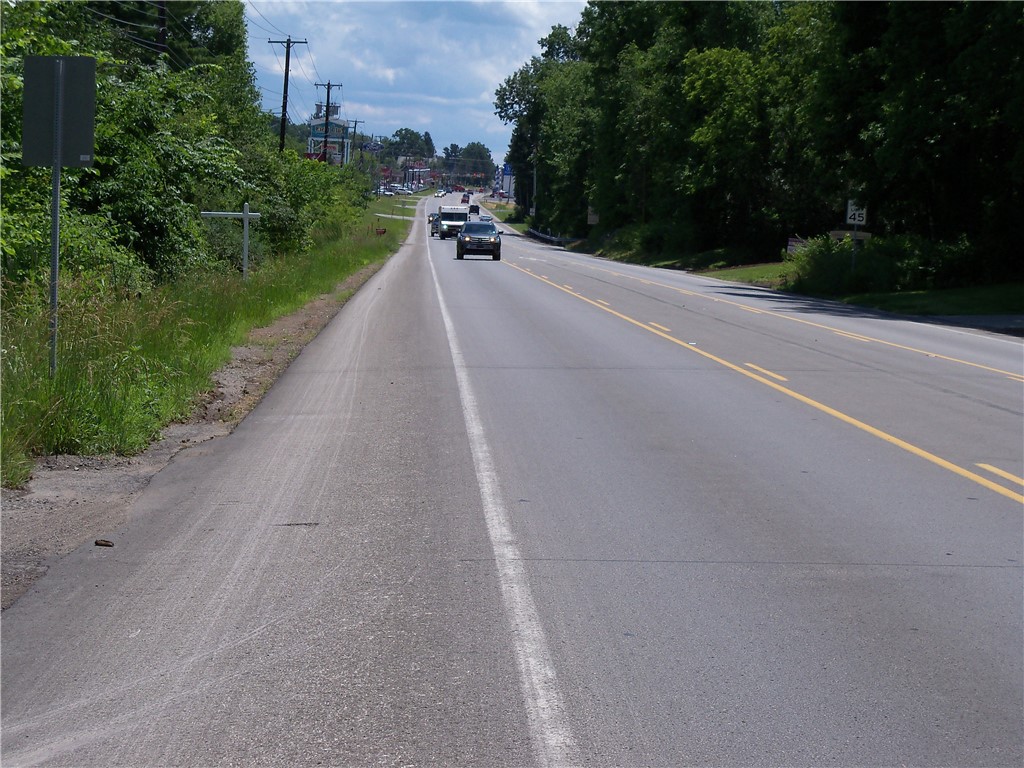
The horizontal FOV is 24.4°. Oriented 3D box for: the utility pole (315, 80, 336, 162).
[{"bbox_3d":[-16.427,-20.269,209.000,2.440,13.000,0.600,3,4,-3],"label":"utility pole"}]

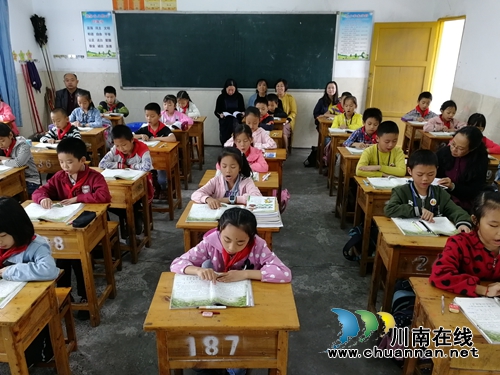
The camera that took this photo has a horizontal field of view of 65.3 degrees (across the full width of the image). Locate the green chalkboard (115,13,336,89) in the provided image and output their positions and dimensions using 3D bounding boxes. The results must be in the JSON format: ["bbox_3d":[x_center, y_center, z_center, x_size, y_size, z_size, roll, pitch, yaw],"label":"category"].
[{"bbox_3d":[-0.397,-2.190,6.326,3.571,1.203,0.060,1,21,2],"label":"green chalkboard"}]

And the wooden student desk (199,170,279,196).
[{"bbox_3d":[-0.076,0.282,3.264,0.609,0.750,0.381,1,21,3],"label":"wooden student desk"}]

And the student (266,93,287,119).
[{"bbox_3d":[0.309,-0.784,5.534,0.433,1.092,0.567,1,21,4],"label":"student"}]

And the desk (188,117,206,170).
[{"bbox_3d":[-0.939,-0.644,5.705,0.600,0.753,0.380,1,21,3],"label":"desk"}]

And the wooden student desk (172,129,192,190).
[{"bbox_3d":[-1.045,-0.391,5.008,0.609,0.750,0.381,1,21,2],"label":"wooden student desk"}]

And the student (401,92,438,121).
[{"bbox_3d":[2.339,-0.782,5.503,0.470,1.120,0.580,1,21,2],"label":"student"}]

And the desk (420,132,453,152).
[{"bbox_3d":[2.357,-0.279,4.711,0.600,0.736,0.370,1,21,2],"label":"desk"}]

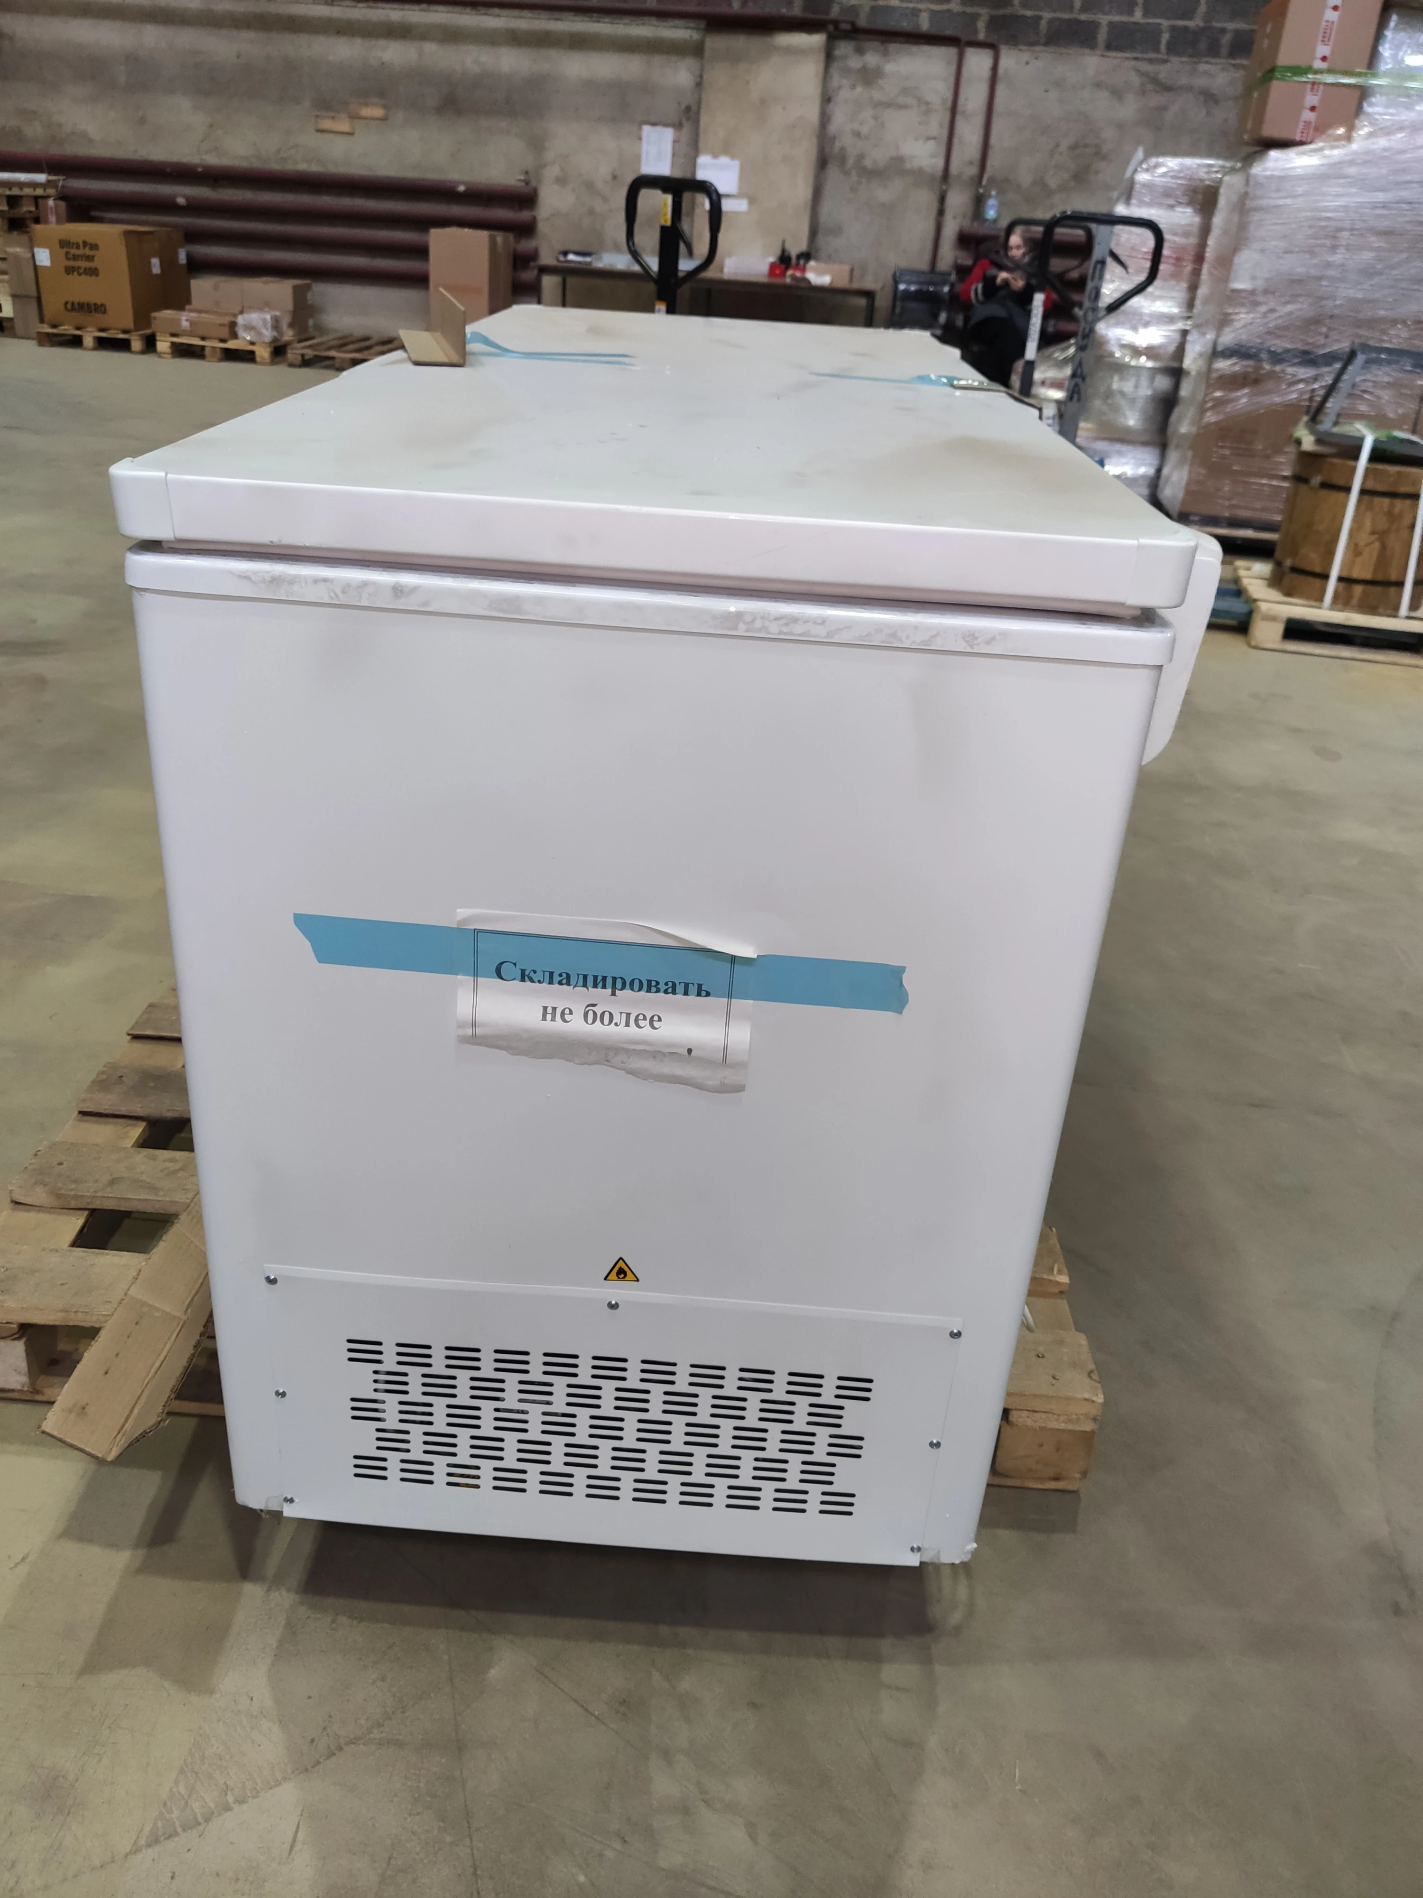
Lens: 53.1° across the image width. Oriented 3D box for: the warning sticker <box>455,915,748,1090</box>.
[{"bbox_3d":[-0.076,0.042,1.013,0.210,0.132,0.010,4,27,0],"label":"warning sticker"}]

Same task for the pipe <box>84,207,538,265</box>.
[{"bbox_3d":[-3.179,-5.584,11.181,3.632,0.165,0.165,4,28,0],"label":"pipe"}]

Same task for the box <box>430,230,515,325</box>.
[{"bbox_3d":[-1.678,-4.551,9.975,0.406,0.846,0.540,7,28,5],"label":"box"}]

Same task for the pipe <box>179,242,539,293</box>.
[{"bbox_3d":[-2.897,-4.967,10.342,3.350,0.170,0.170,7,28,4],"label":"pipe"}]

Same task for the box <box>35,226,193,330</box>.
[{"bbox_3d":[-4.496,-5.088,10.763,0.655,0.626,1.150,4,28,0],"label":"box"}]

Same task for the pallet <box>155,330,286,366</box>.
[{"bbox_3d":[-3.530,-4.537,10.674,0.800,0.144,1.200,4,28,0],"label":"pallet"}]

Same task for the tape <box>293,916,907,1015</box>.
[{"bbox_3d":[-0.078,0.011,1.000,0.430,0.038,0.006,5,28,0],"label":"tape"}]

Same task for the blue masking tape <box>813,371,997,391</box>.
[{"bbox_3d":[0.205,-0.607,1.516,0.199,0.007,0.038,11,29,13],"label":"blue masking tape"}]

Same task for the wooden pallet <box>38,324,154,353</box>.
[{"bbox_3d":[-4.497,-4.726,10.904,0.790,0.144,1.200,4,28,0],"label":"wooden pallet"}]

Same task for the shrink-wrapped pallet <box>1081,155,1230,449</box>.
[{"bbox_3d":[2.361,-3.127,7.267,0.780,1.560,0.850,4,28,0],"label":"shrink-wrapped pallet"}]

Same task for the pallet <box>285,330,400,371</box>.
[{"bbox_3d":[-2.499,-4.367,10.459,0.800,0.144,1.200,6,27,3],"label":"pallet"}]

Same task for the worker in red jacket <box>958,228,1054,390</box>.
[{"bbox_3d":[1.937,-4.111,9.460,0.620,1.205,0.800,11,28,12],"label":"worker in red jacket"}]

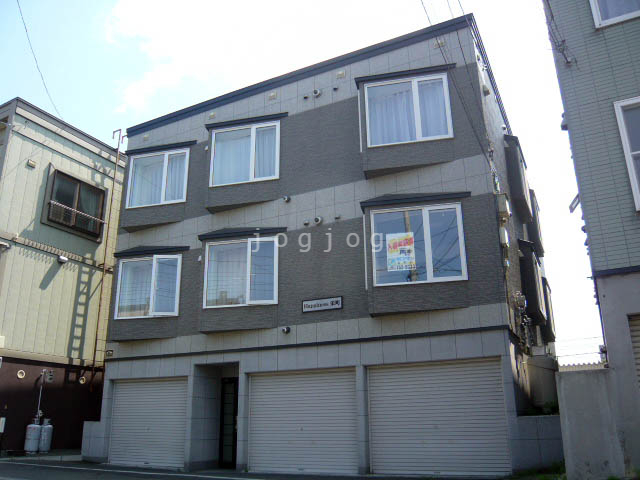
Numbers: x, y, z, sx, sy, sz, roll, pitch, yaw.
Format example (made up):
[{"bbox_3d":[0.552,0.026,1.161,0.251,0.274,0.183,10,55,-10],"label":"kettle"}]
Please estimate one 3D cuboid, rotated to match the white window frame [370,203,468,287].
[{"bbox_3d":[1.862,0.089,9.844,1.730,1.523,0.100,-5,-18,11],"label":"white window frame"}]

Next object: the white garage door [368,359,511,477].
[{"bbox_3d":[2.128,3.280,9.532,2.528,1.965,0.100,-10,-20,24],"label":"white garage door"}]

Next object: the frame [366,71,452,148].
[{"bbox_3d":[1.887,-2.774,11.089,1.793,1.558,0.100,-5,-18,11],"label":"frame"}]

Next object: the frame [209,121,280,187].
[{"bbox_3d":[-1.847,-2.119,12.794,1.798,1.563,0.100,-5,-18,11],"label":"frame"}]

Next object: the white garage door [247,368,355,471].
[{"bbox_3d":[-0.384,3.719,10.694,2.587,1.965,0.100,-10,-20,24],"label":"white garage door"}]

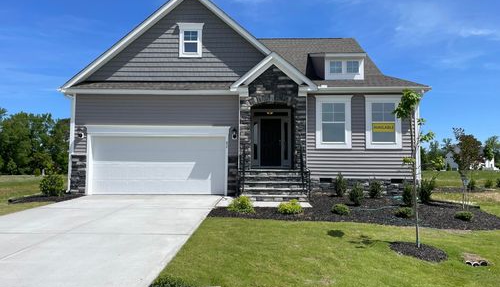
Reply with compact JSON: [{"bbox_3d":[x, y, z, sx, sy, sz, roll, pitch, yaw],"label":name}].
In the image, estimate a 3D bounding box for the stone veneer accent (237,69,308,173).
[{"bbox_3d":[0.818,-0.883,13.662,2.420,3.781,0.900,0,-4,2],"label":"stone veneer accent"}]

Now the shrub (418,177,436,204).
[{"bbox_3d":[5.483,1.436,11.600,0.556,0.865,0.520,0,-3,0],"label":"shrub"}]

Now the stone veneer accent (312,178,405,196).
[{"bbox_3d":[3.873,1.542,13.220,3.485,0.599,0.140,0,-3,0],"label":"stone veneer accent"}]

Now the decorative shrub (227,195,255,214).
[{"bbox_3d":[-0.232,1.569,9.700,0.723,0.478,0.680,0,-3,0],"label":"decorative shrub"}]

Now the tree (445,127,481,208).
[{"bbox_3d":[6.155,0.733,10.800,1.064,2.330,0.980,0,-3,0],"label":"tree"}]

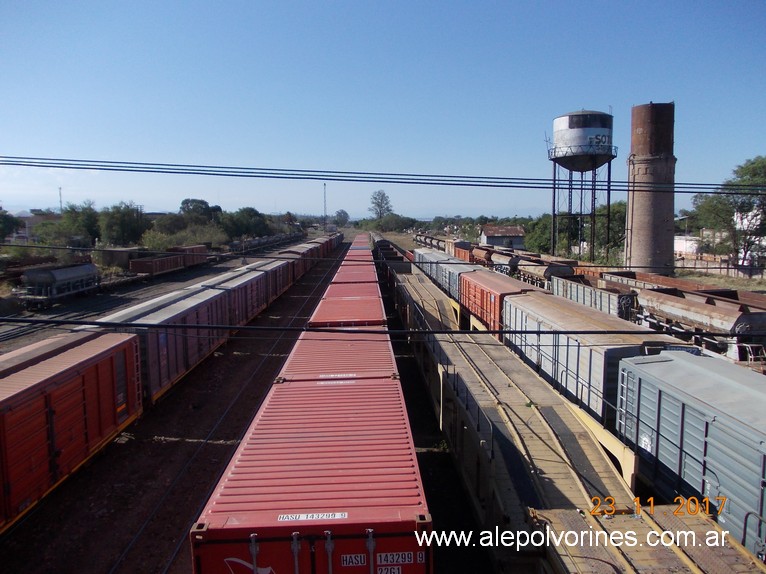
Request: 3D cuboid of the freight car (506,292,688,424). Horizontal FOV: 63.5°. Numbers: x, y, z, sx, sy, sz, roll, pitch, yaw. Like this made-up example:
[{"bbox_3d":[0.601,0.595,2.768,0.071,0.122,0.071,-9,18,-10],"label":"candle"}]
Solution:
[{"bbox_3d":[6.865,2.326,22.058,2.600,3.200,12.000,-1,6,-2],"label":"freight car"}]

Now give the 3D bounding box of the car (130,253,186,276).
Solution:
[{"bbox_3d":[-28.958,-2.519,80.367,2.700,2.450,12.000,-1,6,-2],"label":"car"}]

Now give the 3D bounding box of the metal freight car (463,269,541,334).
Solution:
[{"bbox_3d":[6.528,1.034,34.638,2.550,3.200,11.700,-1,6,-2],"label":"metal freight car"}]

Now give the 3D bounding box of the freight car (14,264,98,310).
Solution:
[{"bbox_3d":[-28.385,-0.191,55.029,2.700,3.400,9.500,-1,6,-2],"label":"freight car"}]

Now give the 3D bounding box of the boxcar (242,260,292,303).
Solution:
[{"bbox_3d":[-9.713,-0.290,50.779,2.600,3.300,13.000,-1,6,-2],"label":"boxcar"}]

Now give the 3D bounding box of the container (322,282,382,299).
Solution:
[{"bbox_3d":[-1.335,1.437,28.661,2.438,2.591,6.052,-1,6,-2],"label":"container"}]

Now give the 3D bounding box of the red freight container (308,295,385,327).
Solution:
[{"bbox_3d":[-1.161,2.059,22.603,2.438,2.591,6.052,-1,6,-2],"label":"red freight container"}]

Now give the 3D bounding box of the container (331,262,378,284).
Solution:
[{"bbox_3d":[-1.627,0.395,38.810,2.438,2.591,12.145,-1,6,-2],"label":"container"}]

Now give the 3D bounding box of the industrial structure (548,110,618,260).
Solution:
[{"bbox_3d":[25.767,-12.358,79.630,8.400,20.612,8.400,-1,6,-2],"label":"industrial structure"}]

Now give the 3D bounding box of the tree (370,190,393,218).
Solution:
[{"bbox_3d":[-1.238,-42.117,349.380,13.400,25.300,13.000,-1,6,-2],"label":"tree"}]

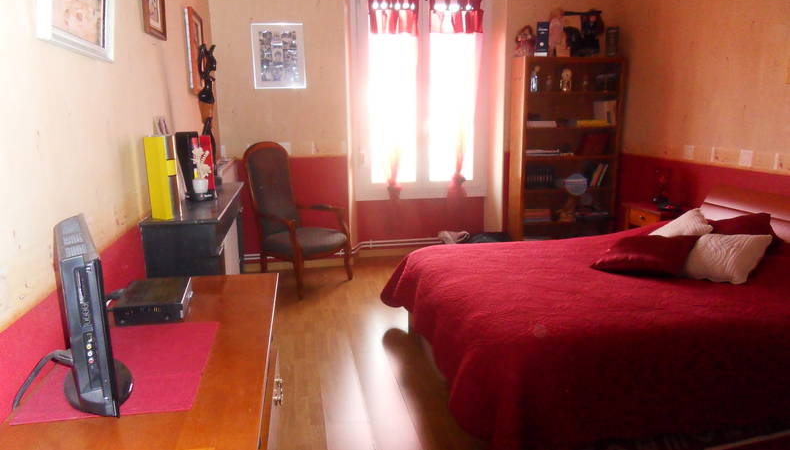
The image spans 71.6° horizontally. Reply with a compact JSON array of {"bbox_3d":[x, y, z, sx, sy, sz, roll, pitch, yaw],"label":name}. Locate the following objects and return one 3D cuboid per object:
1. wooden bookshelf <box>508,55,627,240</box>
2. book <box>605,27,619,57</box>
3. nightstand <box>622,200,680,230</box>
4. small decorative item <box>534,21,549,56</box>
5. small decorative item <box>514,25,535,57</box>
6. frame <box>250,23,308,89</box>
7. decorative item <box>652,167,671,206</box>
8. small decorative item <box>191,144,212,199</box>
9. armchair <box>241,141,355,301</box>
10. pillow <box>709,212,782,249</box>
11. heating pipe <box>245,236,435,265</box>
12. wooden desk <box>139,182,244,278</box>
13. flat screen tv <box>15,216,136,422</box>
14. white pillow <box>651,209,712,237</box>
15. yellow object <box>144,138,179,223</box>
[{"bbox_3d":[1.484,-0.556,4.853,0.890,1.760,0.300,-3,12,-10],"label":"wooden bookshelf"},{"bbox_3d":[1.829,-1.540,4.658,0.102,0.253,0.086,0,12,3],"label":"book"},{"bbox_3d":[1.903,0.186,3.931,0.373,0.655,0.425,-3,13,-10],"label":"nightstand"},{"bbox_3d":[1.203,-1.520,4.539,0.092,0.281,0.086,0,12,6],"label":"small decorative item"},{"bbox_3d":[1.053,-1.498,4.514,0.143,0.254,0.117,0,12,6],"label":"small decorative item"},{"bbox_3d":[-0.928,-1.355,4.396,0.405,0.505,0.025,-3,12,-10],"label":"frame"},{"bbox_3d":[1.863,-0.267,3.840,0.114,0.269,0.103,10,17,41],"label":"decorative item"},{"bbox_3d":[-0.939,-0.273,2.635,0.100,0.250,0.100,-3,12,-10],"label":"small decorative item"},{"bbox_3d":[-0.764,-0.085,4.291,0.730,1.110,0.620,9,15,40],"label":"armchair"},{"bbox_3d":[1.888,0.080,3.034,0.140,0.370,0.410,39,2,-15],"label":"pillow"},{"bbox_3d":[-0.373,0.196,4.873,1.904,0.055,0.262,-3,13,-10],"label":"heating pipe"},{"bbox_3d":[-0.891,0.338,2.665,0.290,0.940,1.170,-3,12,-10],"label":"wooden desk"},{"bbox_3d":[-0.654,0.184,1.164,0.131,0.337,0.487,-9,15,-31],"label":"flat screen tv"},{"bbox_3d":[1.742,0.047,3.353,0.380,0.130,0.380,-37,10,27],"label":"white pillow"},{"bbox_3d":[-0.891,-0.181,2.096,0.086,0.312,0.091,-1,12,1],"label":"yellow object"}]

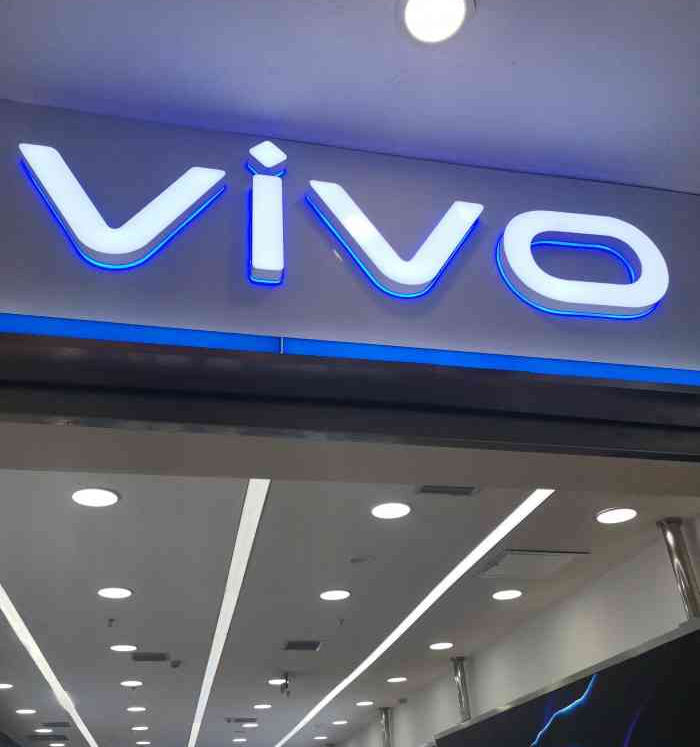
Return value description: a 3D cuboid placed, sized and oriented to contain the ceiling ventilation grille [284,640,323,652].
[{"bbox_3d":[-0.376,2.181,5.821,0.280,0.035,0.290,4,-34,-12],"label":"ceiling ventilation grille"}]

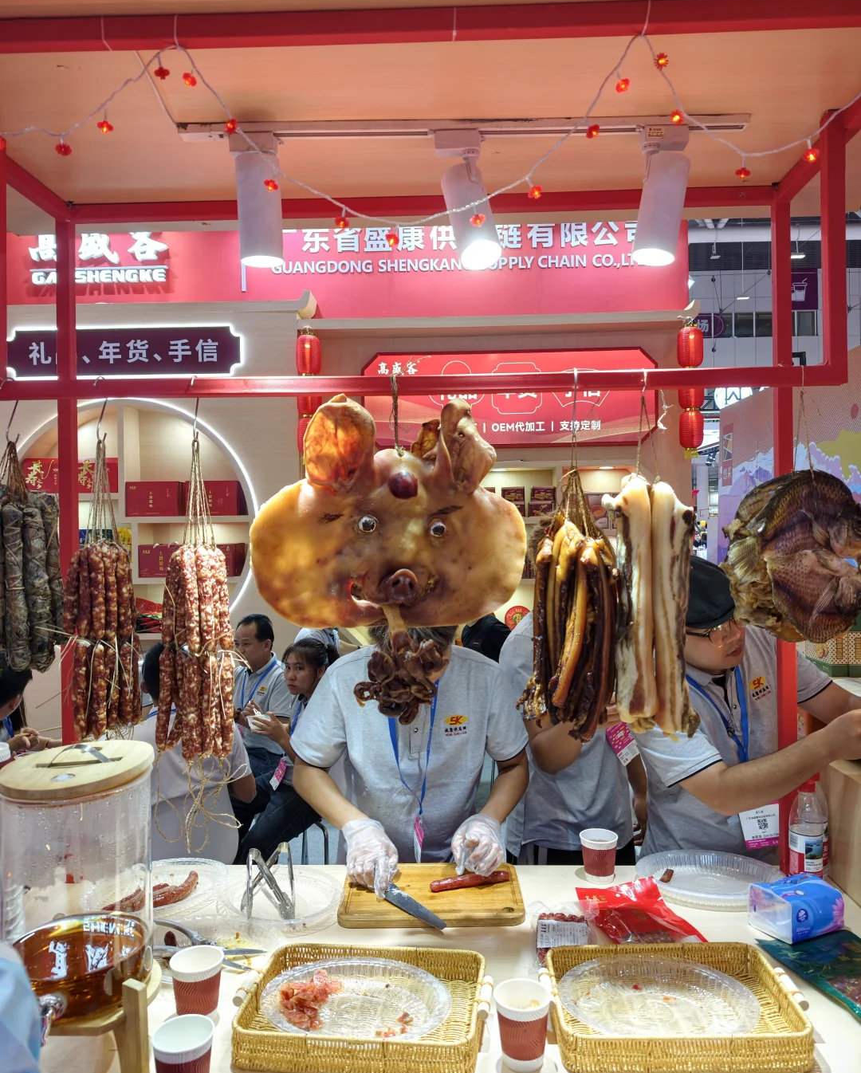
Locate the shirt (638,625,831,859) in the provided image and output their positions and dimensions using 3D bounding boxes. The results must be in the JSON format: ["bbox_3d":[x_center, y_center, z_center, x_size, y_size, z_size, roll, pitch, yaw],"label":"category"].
[{"bbox_3d":[0.705,0.550,1.900,0.470,0.660,0.320,-1,7,-34],"label":"shirt"}]

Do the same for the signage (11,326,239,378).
[{"bbox_3d":[-1.872,-1.123,4.850,1.420,0.310,0.060,-1,0,2],"label":"signage"}]

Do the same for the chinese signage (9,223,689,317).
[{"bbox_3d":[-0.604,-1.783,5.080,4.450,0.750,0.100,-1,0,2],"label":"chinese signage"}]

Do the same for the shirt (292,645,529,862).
[{"bbox_3d":[-0.050,0.554,1.980,0.580,0.600,0.300,-1,0,0],"label":"shirt"}]

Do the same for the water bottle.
[{"bbox_3d":[0.775,0.610,1.635,0.066,0.230,0.066,-1,0,0],"label":"water bottle"}]

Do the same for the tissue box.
[{"bbox_3d":[0.678,0.690,1.470,0.135,0.068,0.085,-1,0,-23],"label":"tissue box"}]

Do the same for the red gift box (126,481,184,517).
[{"bbox_3d":[-1.706,-0.226,4.900,0.320,0.207,0.120,-1,0,2],"label":"red gift box"}]

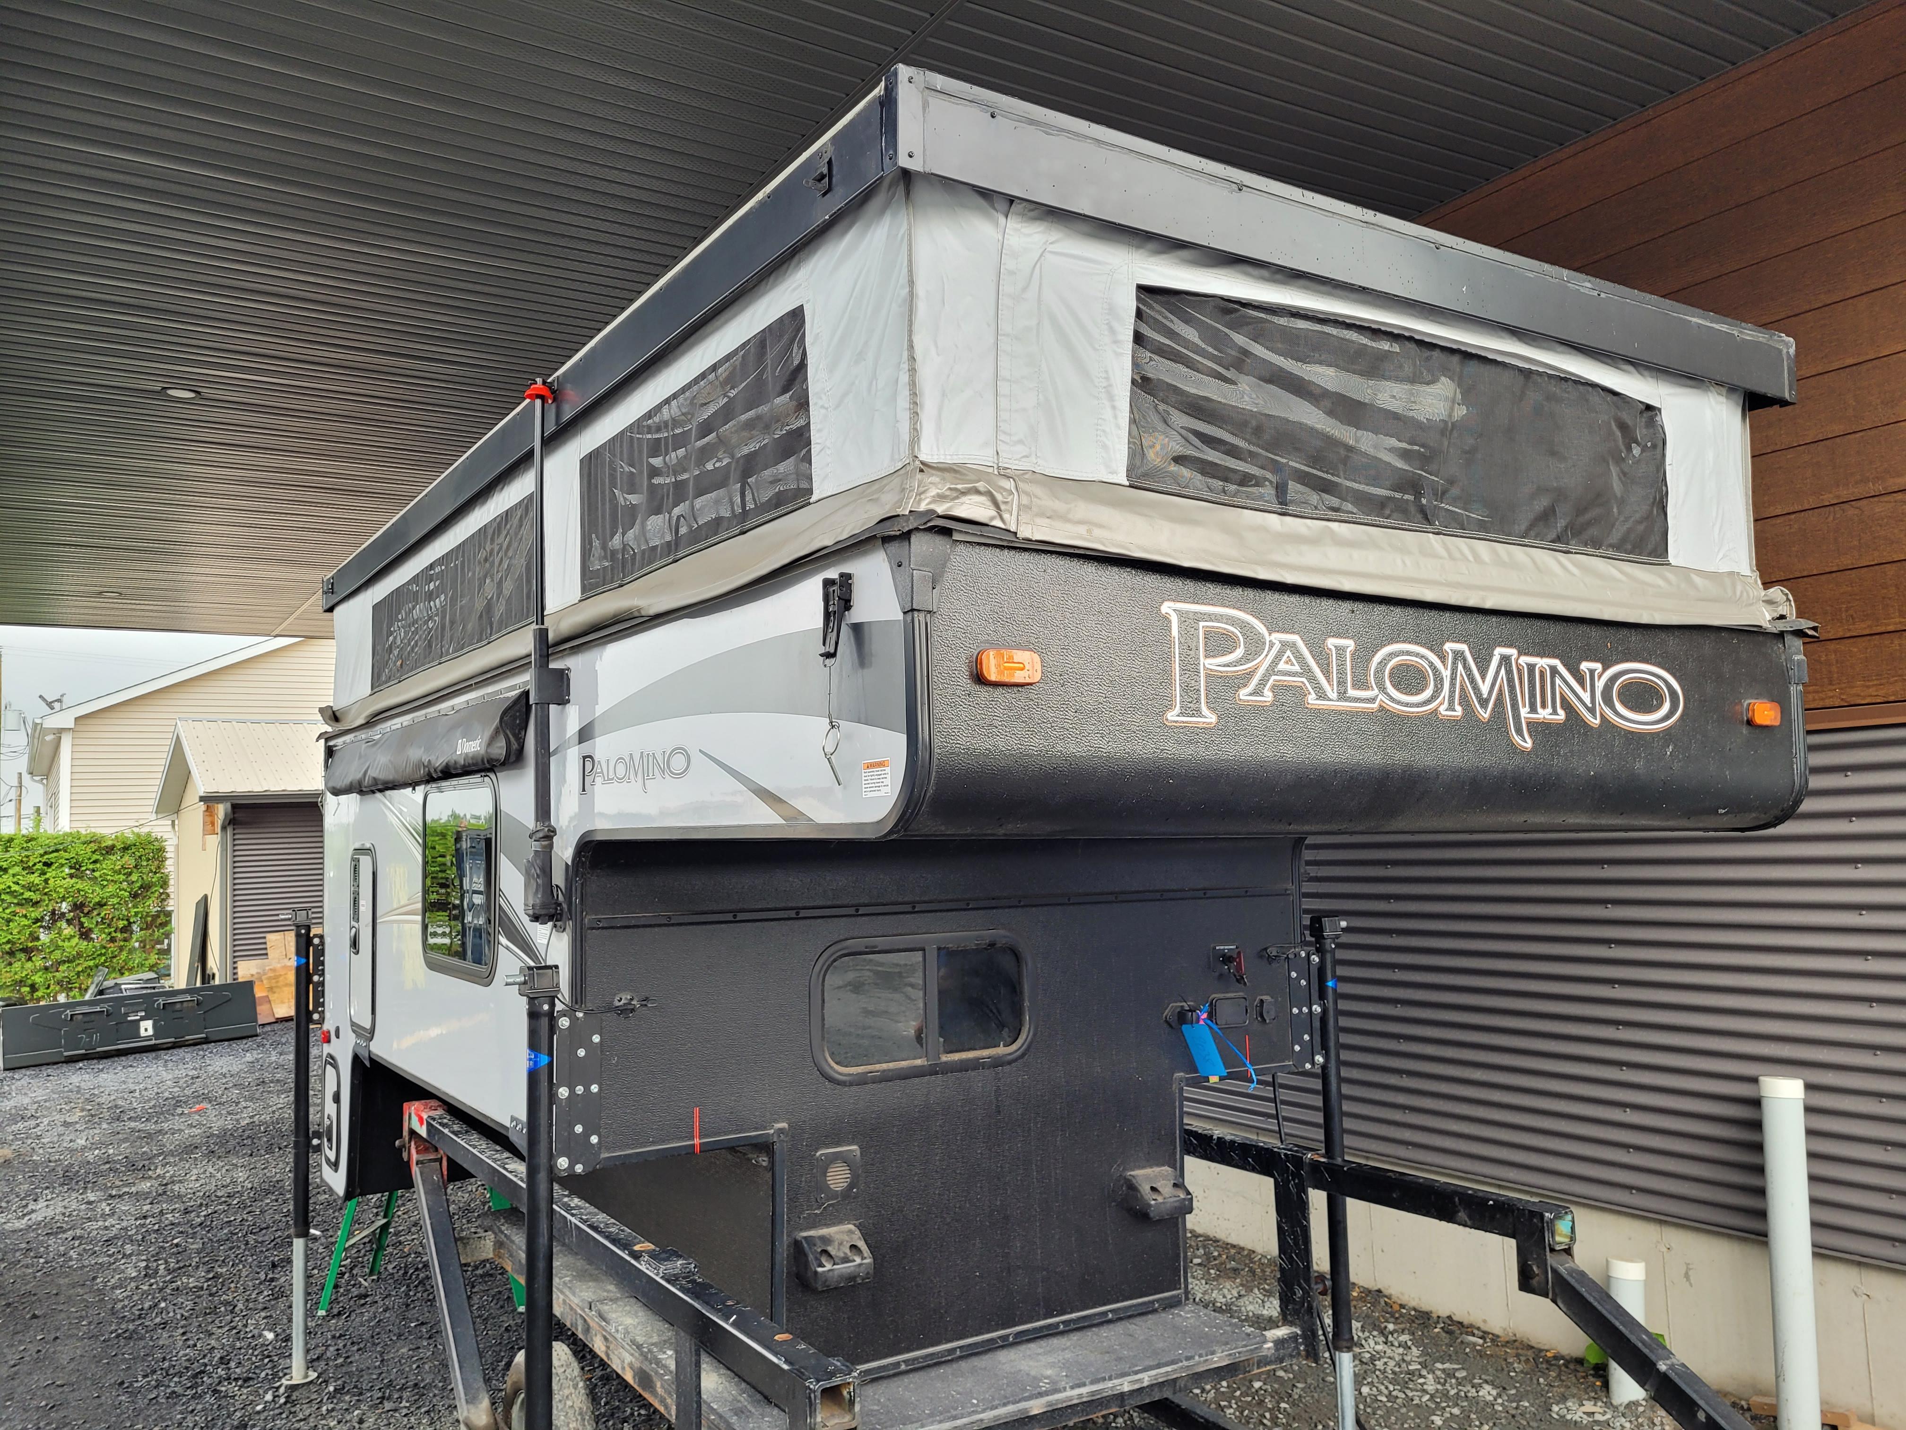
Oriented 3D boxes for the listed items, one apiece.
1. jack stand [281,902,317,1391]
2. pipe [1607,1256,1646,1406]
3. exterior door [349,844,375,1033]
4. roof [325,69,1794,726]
[{"bbox_3d":[-2.440,1.599,5.360,0.125,1.725,0.125,2,-5,-32],"label":"jack stand"},{"bbox_3d":[2.294,2.096,4.870,0.113,0.467,0.113,-1,-4,0],"label":"pipe"},{"bbox_3d":[-1.934,0.729,4.681,0.030,0.600,0.450,2,-6,-32],"label":"exterior door"},{"bbox_3d":[-0.344,-0.345,4.218,2.130,0.620,4.420,2,-5,-32],"label":"roof"}]

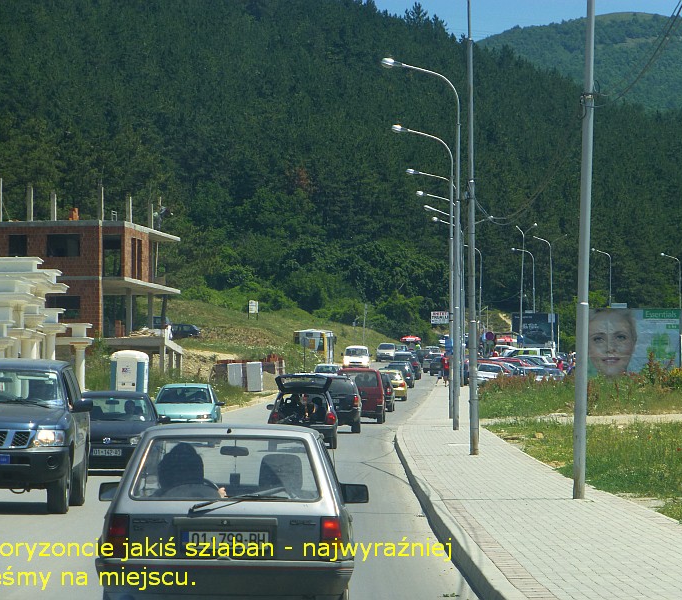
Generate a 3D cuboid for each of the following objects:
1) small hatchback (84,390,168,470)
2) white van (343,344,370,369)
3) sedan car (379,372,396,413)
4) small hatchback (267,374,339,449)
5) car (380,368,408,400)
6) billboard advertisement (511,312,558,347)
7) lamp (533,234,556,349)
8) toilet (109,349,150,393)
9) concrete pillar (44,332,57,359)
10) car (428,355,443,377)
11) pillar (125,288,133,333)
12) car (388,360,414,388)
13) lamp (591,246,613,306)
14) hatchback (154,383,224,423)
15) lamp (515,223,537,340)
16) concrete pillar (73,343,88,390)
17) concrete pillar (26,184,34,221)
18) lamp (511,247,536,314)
[{"bbox_3d":[-4.060,2.360,72.900,1.730,1.440,4.100,0,-1,0],"label":"small hatchback"},{"bbox_3d":[1.170,4.120,279.300,1.840,1.950,4.750,0,-1,3],"label":"white van"},{"bbox_3d":[1.320,3.750,164.500,1.710,1.500,4.250,0,-1,2],"label":"sedan car"},{"bbox_3d":[-0.891,2.731,99.699,1.700,1.780,4.000,0,-1,1],"label":"small hatchback"},{"bbox_3d":[2.330,4.070,194.000,1.710,1.460,4.050,0,-1,2],"label":"car"},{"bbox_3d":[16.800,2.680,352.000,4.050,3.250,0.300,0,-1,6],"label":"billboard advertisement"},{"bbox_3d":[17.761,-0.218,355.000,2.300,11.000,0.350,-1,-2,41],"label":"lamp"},{"bbox_3d":[-6.850,2.780,132.000,1.130,2.300,1.150,0,-1,3],"label":"toilet"},{"bbox_3d":[-8.903,2.044,125.000,0.360,2.100,0.360,0,-1,5],"label":"concrete pillar"},{"bbox_3d":[7.160,4.660,287.000,1.720,1.400,4.300,0,-1,4],"label":"car"},{"bbox_3d":[-11.803,0.781,227.000,0.300,2.900,0.340,0,-1,4],"label":"pillar"},{"bbox_3d":[3.400,4.290,233.000,1.730,1.450,4.300,0,-1,3],"label":"car"},{"bbox_3d":[26.200,-0.190,408.000,2.100,10.100,0.320,0,-1,16],"label":"lamp"},{"bbox_3d":[-3.950,2.870,103.000,1.660,1.480,3.850,0,-1,1],"label":"hatchback"},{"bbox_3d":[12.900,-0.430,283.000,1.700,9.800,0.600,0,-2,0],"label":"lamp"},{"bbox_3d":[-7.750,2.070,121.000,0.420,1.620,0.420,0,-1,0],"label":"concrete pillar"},{"bbox_3d":[-16.320,-5.077,214.000,0.290,2.020,0.320,0,-1,4],"label":"concrete pillar"},{"bbox_3d":[17.230,0.090,384.000,2.200,10.100,0.320,0,-1,12],"label":"lamp"}]

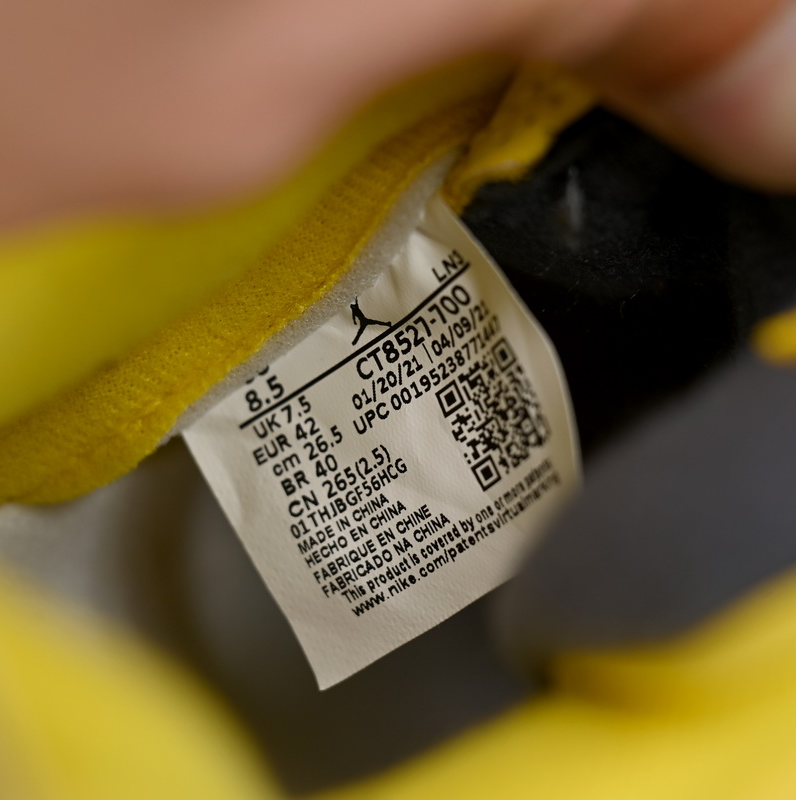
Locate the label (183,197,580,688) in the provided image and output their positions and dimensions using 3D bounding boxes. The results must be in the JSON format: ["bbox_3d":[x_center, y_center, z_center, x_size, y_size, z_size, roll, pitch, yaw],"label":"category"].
[{"bbox_3d":[-0.001,0.004,0.385,0.032,0.037,0.006,62,24,13],"label":"label"}]

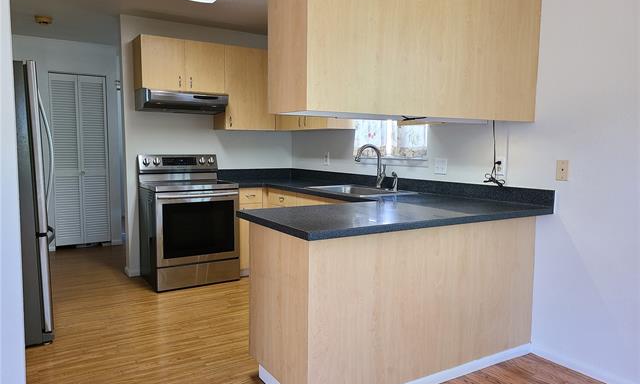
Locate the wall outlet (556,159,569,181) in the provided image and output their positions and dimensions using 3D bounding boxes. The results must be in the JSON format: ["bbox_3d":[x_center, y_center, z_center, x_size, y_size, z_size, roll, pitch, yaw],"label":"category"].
[{"bbox_3d":[1.387,-0.121,2.748,0.014,0.116,0.074,-3,6,-32],"label":"wall outlet"}]

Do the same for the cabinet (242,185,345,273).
[{"bbox_3d":[-0.075,0.406,4.330,0.890,0.850,2.408,-3,6,-32],"label":"cabinet"}]

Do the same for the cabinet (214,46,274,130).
[{"bbox_3d":[-0.777,-1.043,4.975,0.549,0.812,0.341,-3,6,-32],"label":"cabinet"}]

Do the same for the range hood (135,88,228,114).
[{"bbox_3d":[-1.313,-0.853,4.592,0.766,0.185,0.460,-3,6,-32],"label":"range hood"}]

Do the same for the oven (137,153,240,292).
[{"bbox_3d":[-1.241,0.245,4.572,0.762,1.173,0.710,-3,6,-32],"label":"oven"}]

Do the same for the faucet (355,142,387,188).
[{"bbox_3d":[0.419,-0.203,3.911,0.285,0.370,0.120,-3,6,-32],"label":"faucet"}]

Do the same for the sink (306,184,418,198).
[{"bbox_3d":[0.313,0.076,3.867,0.535,0.187,0.830,-3,6,-32],"label":"sink"}]

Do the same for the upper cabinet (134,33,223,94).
[{"bbox_3d":[-1.341,-1.187,4.612,0.777,0.467,0.341,-3,6,-32],"label":"upper cabinet"}]

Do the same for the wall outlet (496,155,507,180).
[{"bbox_3d":[1.170,-0.164,3.096,0.014,0.118,0.074,-3,6,-32],"label":"wall outlet"}]

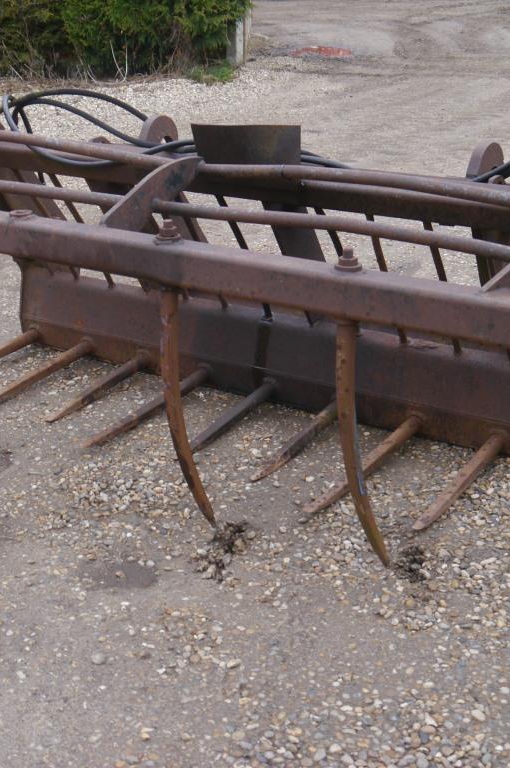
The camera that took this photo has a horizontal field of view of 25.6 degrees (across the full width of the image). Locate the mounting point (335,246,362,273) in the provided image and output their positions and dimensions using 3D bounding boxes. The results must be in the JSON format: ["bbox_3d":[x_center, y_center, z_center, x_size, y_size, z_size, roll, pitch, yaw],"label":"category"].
[{"bbox_3d":[0.183,-0.246,2.186,0.053,0.044,0.053,-1,22,0],"label":"mounting point"}]

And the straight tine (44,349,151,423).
[{"bbox_3d":[-0.507,0.013,3.642,0.042,0.042,0.531,11,29,29],"label":"straight tine"}]

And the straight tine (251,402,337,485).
[{"bbox_3d":[0.128,0.158,3.239,0.042,0.042,0.527,12,29,30],"label":"straight tine"}]

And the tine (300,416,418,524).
[{"bbox_3d":[0.302,0.215,3.086,0.042,0.042,0.602,14,30,34],"label":"tine"}]

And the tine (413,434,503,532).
[{"bbox_3d":[0.542,0.256,2.968,0.042,0.042,0.538,13,30,32],"label":"tine"}]

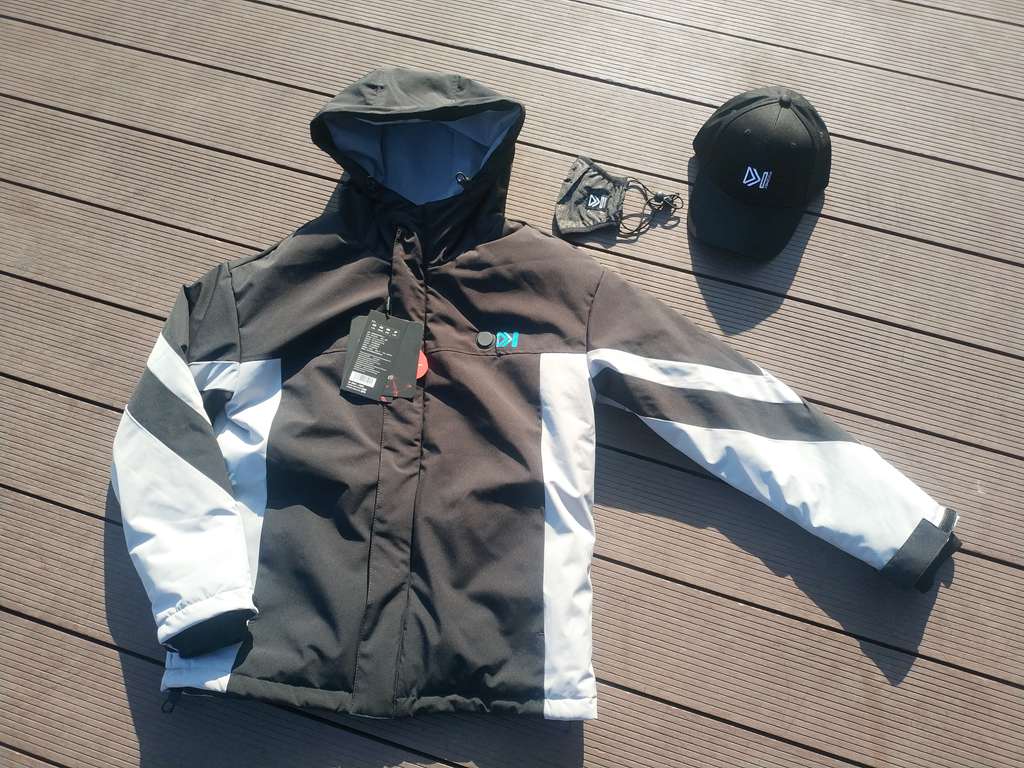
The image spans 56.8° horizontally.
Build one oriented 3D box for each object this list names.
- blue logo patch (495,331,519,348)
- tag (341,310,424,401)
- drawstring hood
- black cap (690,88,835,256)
[{"bbox_3d":[-0.006,-0.058,1.257,0.028,0.002,0.021,0,68,2],"label":"blue logo patch"},{"bbox_3d":[-0.169,-0.039,1.246,0.093,0.010,0.122,7,69,5],"label":"tag"},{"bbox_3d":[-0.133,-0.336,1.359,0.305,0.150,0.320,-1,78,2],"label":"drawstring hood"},{"bbox_3d":[0.349,-0.318,1.339,0.190,0.135,0.275,19,70,9],"label":"black cap"}]

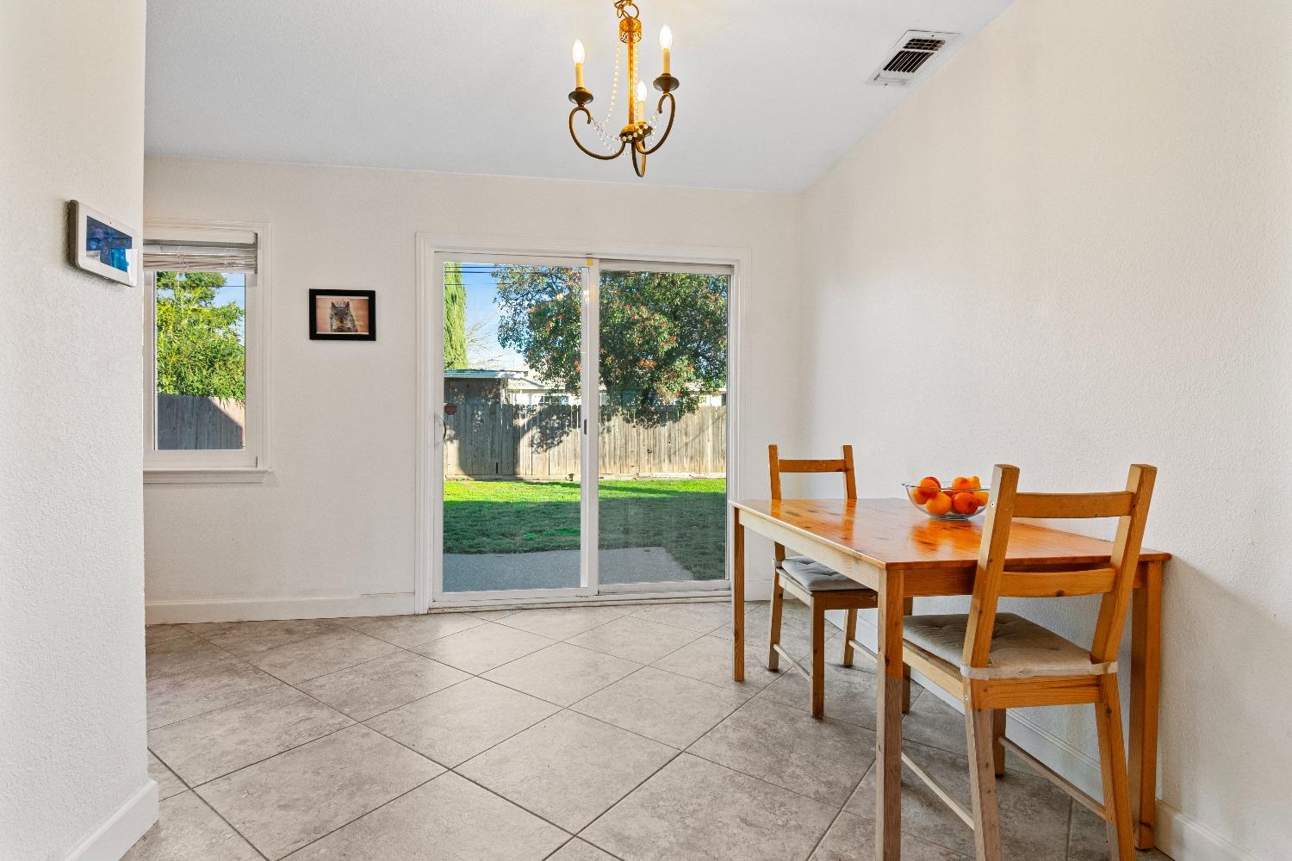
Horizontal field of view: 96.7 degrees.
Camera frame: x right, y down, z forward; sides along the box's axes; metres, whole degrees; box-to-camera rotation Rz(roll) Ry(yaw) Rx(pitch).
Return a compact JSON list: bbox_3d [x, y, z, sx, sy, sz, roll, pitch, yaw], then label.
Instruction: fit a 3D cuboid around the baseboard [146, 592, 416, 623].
[{"bbox_3d":[-2.016,0.986,3.191,1.415,0.125,0.015,0,0,-7],"label":"baseboard"}]

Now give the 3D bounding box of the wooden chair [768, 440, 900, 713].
[{"bbox_3d":[0.752,0.560,2.337,0.390,0.965,0.485,0,0,-9],"label":"wooden chair"}]

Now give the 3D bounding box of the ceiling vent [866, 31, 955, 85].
[{"bbox_3d":[1.065,-1.485,2.313,0.200,0.020,0.330,0,0,-9],"label":"ceiling vent"}]

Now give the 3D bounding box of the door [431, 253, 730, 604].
[{"bbox_3d":[-0.366,-0.006,3.474,1.804,2.061,0.090,0,0,-7],"label":"door"}]

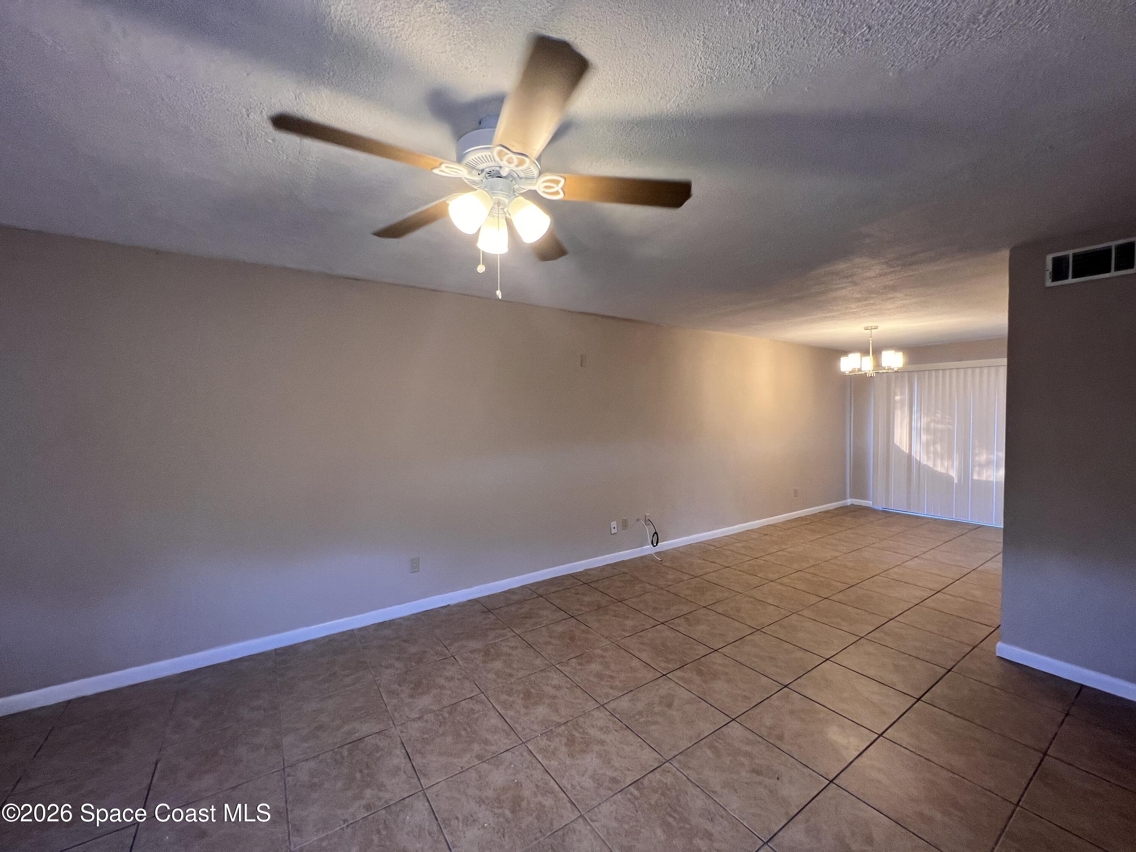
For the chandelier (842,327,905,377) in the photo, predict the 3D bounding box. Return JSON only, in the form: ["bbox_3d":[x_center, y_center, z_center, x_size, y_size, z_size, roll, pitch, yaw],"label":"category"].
[{"bbox_3d":[3.430,-0.830,4.827,0.570,0.560,0.570,-1,2,-33],"label":"chandelier"}]

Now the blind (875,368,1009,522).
[{"bbox_3d":[5.214,0.259,5.833,0.120,2.066,1.880,-1,2,-33],"label":"blind"}]

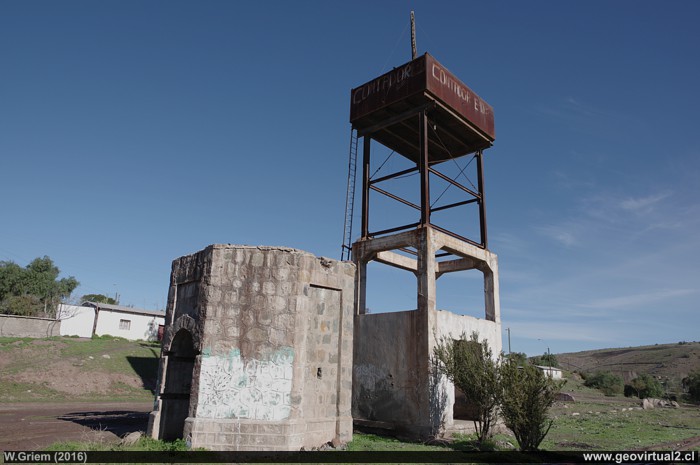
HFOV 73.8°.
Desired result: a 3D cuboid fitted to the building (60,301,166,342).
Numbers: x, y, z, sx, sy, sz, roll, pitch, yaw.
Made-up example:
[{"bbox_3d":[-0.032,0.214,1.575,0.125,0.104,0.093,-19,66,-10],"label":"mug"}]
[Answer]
[{"bbox_3d":[-24.974,9.610,48.617,3.800,3.200,12.962,-6,-18,25],"label":"building"}]

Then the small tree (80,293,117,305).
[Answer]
[{"bbox_3d":[-32.549,10.564,60.562,4.800,5.476,4.800,10,-18,-27],"label":"small tree"}]

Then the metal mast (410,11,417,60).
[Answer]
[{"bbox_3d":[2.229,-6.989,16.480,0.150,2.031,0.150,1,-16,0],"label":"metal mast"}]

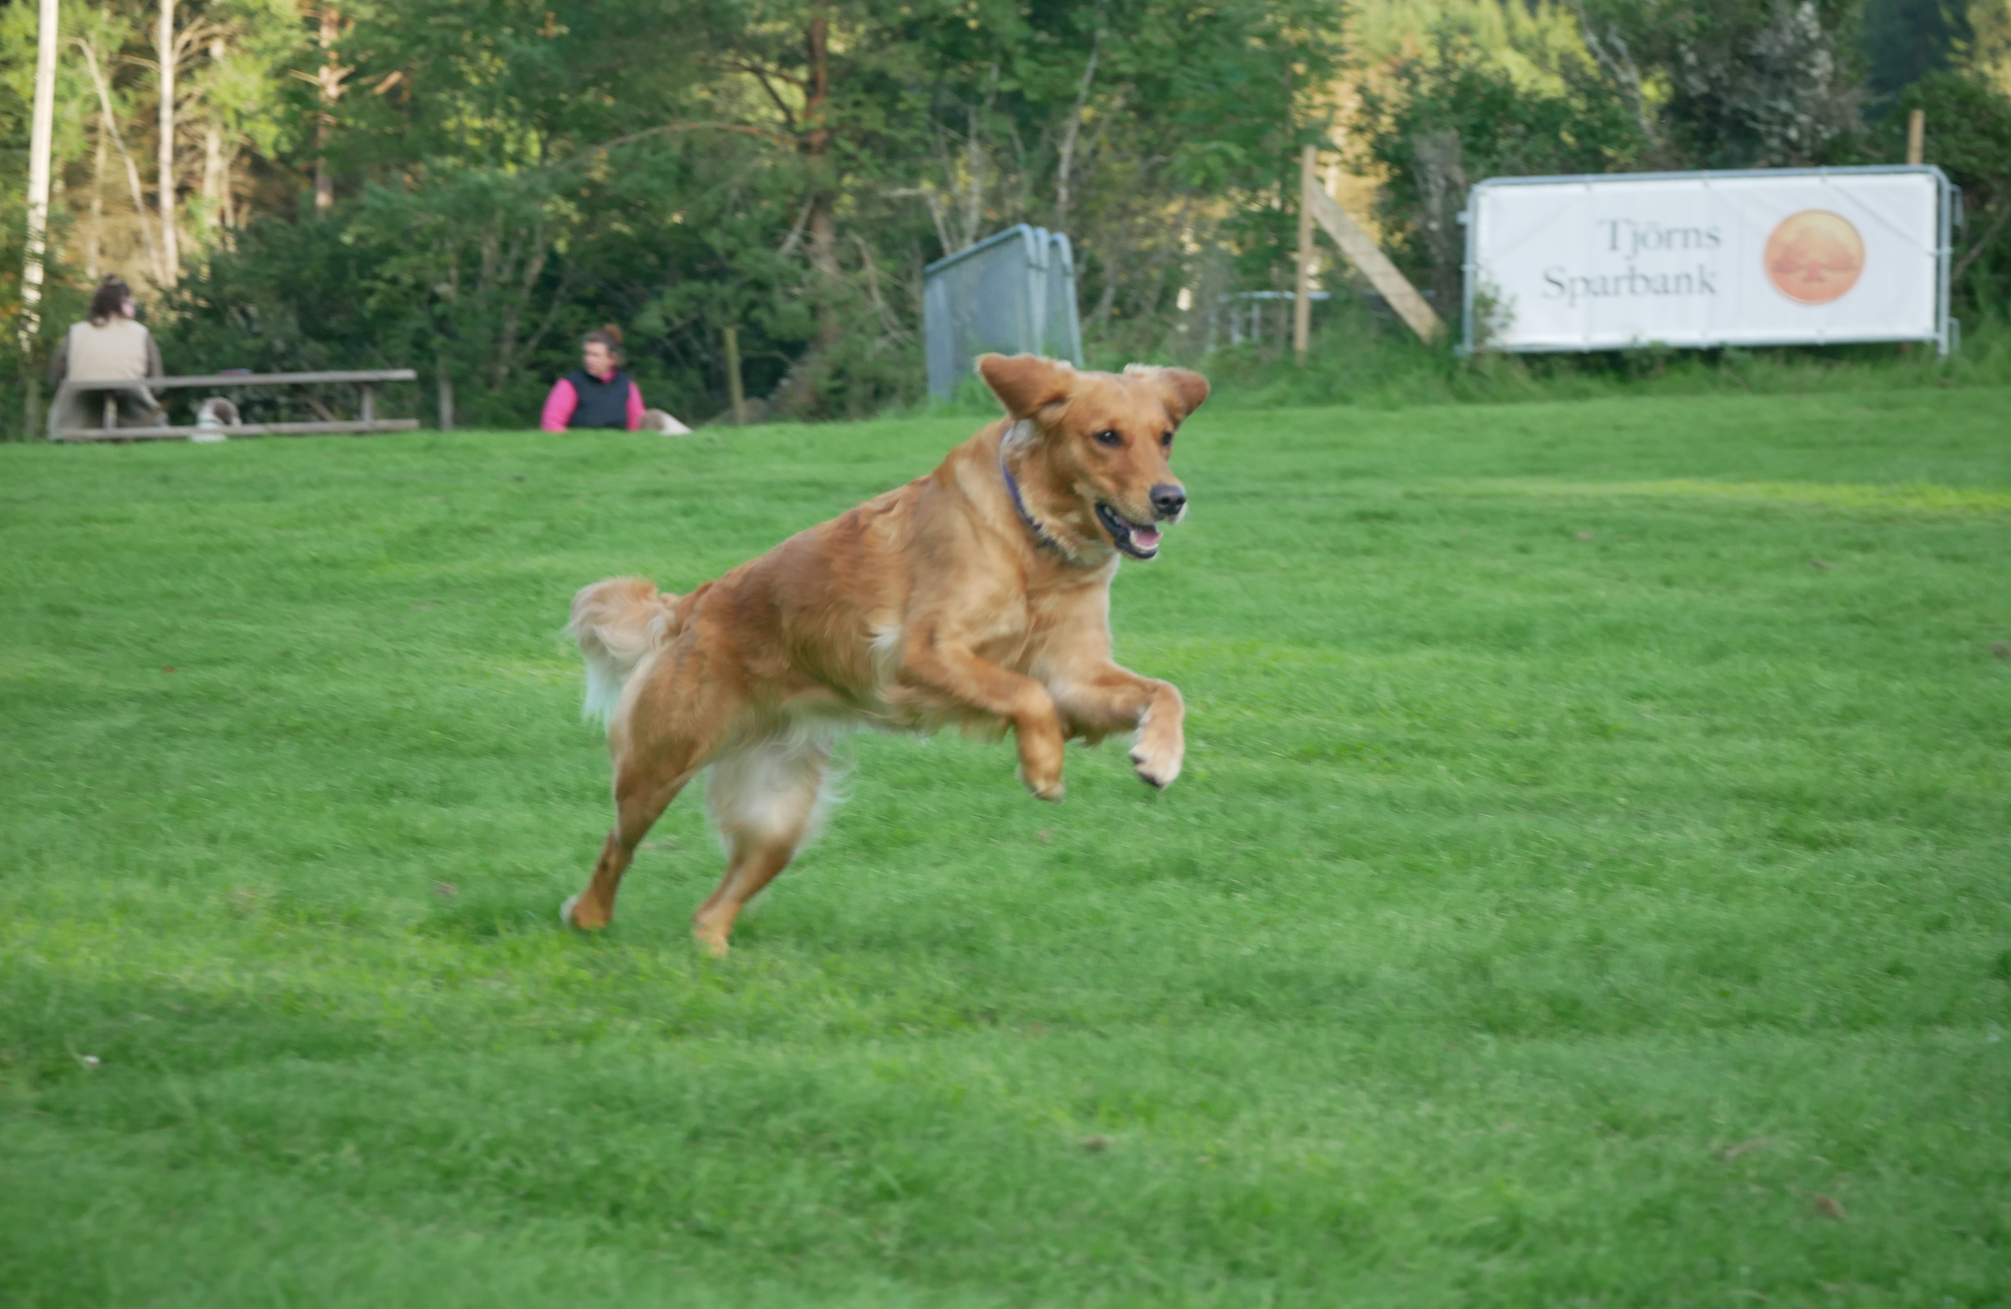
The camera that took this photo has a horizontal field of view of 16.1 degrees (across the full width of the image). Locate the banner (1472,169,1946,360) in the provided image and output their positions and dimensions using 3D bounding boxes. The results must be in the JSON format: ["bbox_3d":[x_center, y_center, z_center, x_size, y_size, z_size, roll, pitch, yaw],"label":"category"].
[{"bbox_3d":[3.615,-2.022,36.500,2.500,0.970,0.060,1,3,6],"label":"banner"}]

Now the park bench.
[{"bbox_3d":[-4.174,-1.189,38.600,1.950,0.740,1.400,1,3,9],"label":"park bench"}]

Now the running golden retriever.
[{"bbox_3d":[-0.167,-0.004,9.800,0.930,0.830,0.380,2,3,35],"label":"running golden retriever"}]

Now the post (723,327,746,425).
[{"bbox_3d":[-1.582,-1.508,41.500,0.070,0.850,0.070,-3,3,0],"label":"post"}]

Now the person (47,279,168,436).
[{"bbox_3d":[-4.968,-1.459,39.200,0.600,1.280,0.750,1,3,7],"label":"person"}]

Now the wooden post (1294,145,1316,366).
[{"bbox_3d":[1.562,-2.066,37.000,0.065,1.200,0.065,3,3,3],"label":"wooden post"}]

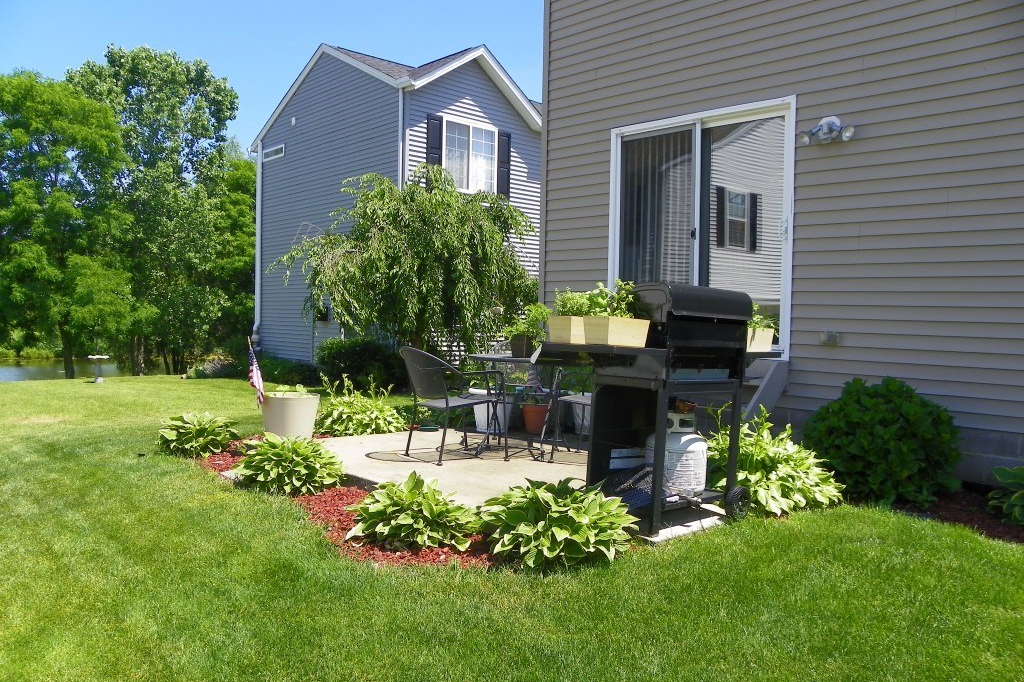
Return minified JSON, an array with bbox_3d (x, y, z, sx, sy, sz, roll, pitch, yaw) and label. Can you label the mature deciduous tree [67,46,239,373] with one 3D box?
[{"bbox_3d":[-10.283,-3.809,22.000,4.600,9.300,4.500,0,3,-25],"label":"mature deciduous tree"}]

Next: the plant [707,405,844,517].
[{"bbox_3d":[1.617,0.695,4.757,0.840,0.600,0.800,1,1,0],"label":"plant"}]

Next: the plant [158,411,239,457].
[{"bbox_3d":[-2.496,0.715,6.105,0.640,0.340,0.620,1,1,0],"label":"plant"}]

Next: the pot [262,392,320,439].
[{"bbox_3d":[-1.916,0.648,6.682,0.490,0.370,0.490,1,1,0],"label":"pot"}]

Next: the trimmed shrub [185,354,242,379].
[{"bbox_3d":[-6.443,0.550,16.600,1.200,0.570,1.000,0,3,-21],"label":"trimmed shrub"}]

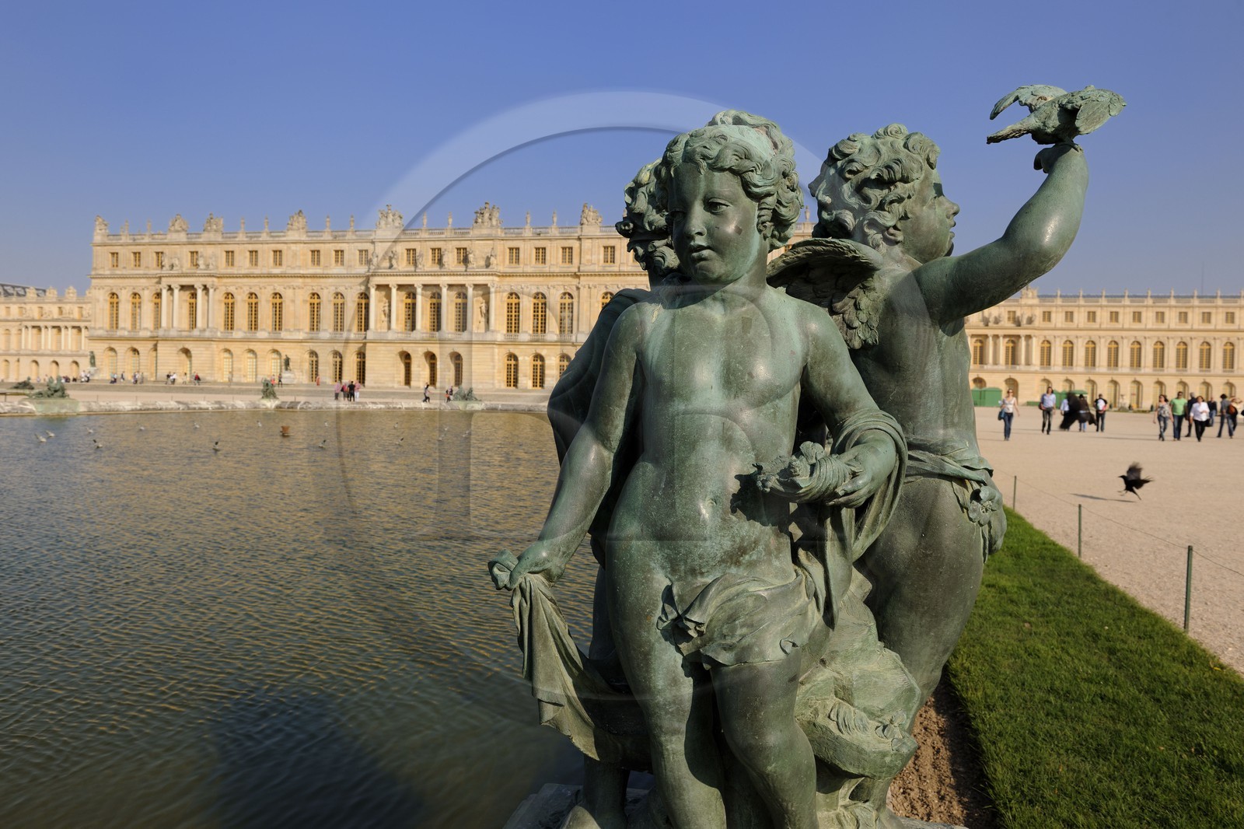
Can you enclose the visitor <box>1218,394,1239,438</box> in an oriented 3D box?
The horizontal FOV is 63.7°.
[{"bbox_3d":[24.553,0.059,40.600,0.650,1.780,0.600,1,1,-3],"label":"visitor"}]

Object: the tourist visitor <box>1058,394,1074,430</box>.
[{"bbox_3d":[19.066,-0.083,43.000,0.540,1.620,0.400,1,2,9],"label":"tourist visitor"}]

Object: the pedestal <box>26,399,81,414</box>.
[{"bbox_3d":[-30.868,-0.453,53.917,1.300,0.850,3.050,2,1,12],"label":"pedestal"}]

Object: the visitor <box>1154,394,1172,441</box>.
[{"bbox_3d":[19.022,0.119,35.200,0.560,1.640,0.420,2,2,25],"label":"visitor"}]

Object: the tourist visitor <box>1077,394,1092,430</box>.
[{"bbox_3d":[21.229,-0.083,46.000,0.600,1.720,0.400,2,1,20],"label":"tourist visitor"}]

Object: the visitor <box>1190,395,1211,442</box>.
[{"bbox_3d":[21.122,0.165,36.600,0.680,1.670,0.450,2,1,22],"label":"visitor"}]

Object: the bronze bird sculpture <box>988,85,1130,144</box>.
[{"bbox_3d":[0.953,-0.657,2.200,0.280,0.145,0.270,0,2,-35],"label":"bronze bird sculpture"}]

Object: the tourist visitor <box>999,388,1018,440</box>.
[{"bbox_3d":[12.936,0.000,33.500,0.580,1.710,0.420,1,2,12],"label":"tourist visitor"}]

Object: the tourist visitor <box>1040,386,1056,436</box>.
[{"bbox_3d":[16.039,-0.146,37.700,0.580,1.800,0.450,1,2,14],"label":"tourist visitor"}]

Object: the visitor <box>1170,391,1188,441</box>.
[{"bbox_3d":[19.937,0.052,35.800,0.600,1.750,0.420,1,2,18],"label":"visitor"}]

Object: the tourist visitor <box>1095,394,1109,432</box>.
[{"bbox_3d":[22.258,-0.054,46.500,0.600,1.750,0.380,2,1,22],"label":"tourist visitor"}]

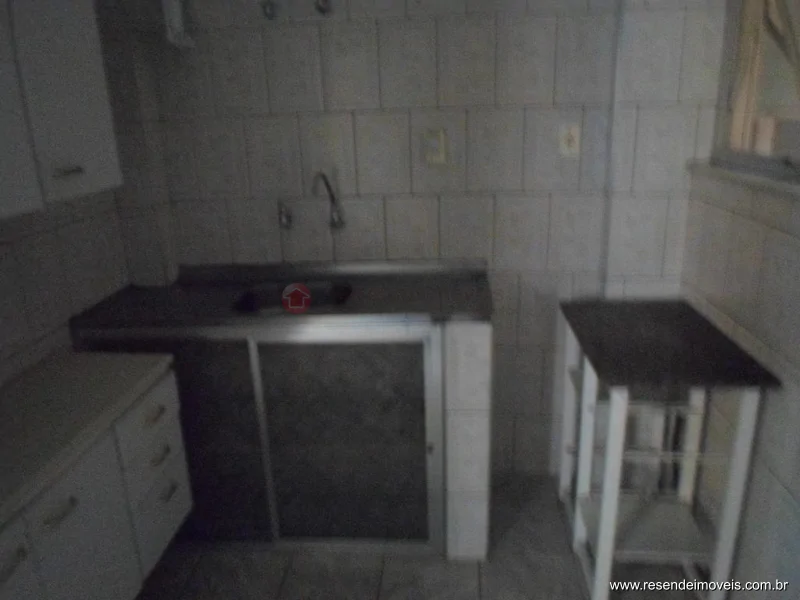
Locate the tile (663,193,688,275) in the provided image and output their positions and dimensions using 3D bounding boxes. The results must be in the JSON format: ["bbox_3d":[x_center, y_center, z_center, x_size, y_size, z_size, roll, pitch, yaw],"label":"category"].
[{"bbox_3d":[0.993,-0.235,2.090,0.065,0.299,0.010,-1,16,4],"label":"tile"}]

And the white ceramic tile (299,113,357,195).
[{"bbox_3d":[-0.262,-0.530,2.129,0.200,0.297,0.010,-1,16,3],"label":"white ceramic tile"}]

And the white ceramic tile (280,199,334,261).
[{"bbox_3d":[-0.356,-0.257,2.224,0.203,0.278,0.010,0,16,5],"label":"white ceramic tile"}]

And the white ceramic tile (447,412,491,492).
[{"bbox_3d":[0.219,0.488,1.862,0.137,0.289,0.010,0,16,4],"label":"white ceramic tile"}]

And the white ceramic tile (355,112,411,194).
[{"bbox_3d":[-0.059,-0.533,2.119,0.200,0.297,0.010,-1,16,3],"label":"white ceramic tile"}]

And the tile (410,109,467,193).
[{"bbox_3d":[0.141,-0.537,2.104,0.203,0.299,0.010,0,16,5],"label":"tile"}]

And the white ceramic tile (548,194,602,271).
[{"bbox_3d":[0.652,-0.249,2.126,0.198,0.292,0.010,0,16,4],"label":"white ceramic tile"}]

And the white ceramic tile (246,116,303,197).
[{"bbox_3d":[-0.460,-0.524,2.127,0.198,0.292,0.010,0,16,4],"label":"white ceramic tile"}]

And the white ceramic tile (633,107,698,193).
[{"bbox_3d":[0.903,-0.514,1.970,0.202,0.290,0.010,0,16,4],"label":"white ceramic tile"}]

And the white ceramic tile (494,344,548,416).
[{"bbox_3d":[0.474,0.326,2.337,0.200,0.297,0.010,-1,16,3],"label":"white ceramic tile"}]

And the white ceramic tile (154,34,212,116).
[{"bbox_3d":[-0.777,-0.812,2.073,0.200,0.297,0.010,-1,16,3],"label":"white ceramic tile"}]

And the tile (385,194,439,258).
[{"bbox_3d":[0.049,-0.260,2.192,0.203,0.278,0.010,0,16,5],"label":"tile"}]

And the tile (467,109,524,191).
[{"bbox_3d":[0.343,-0.540,2.089,0.201,0.296,0.010,-1,16,4],"label":"tile"}]

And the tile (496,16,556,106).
[{"bbox_3d":[0.436,-0.827,1.997,0.203,0.299,0.010,0,16,5],"label":"tile"}]

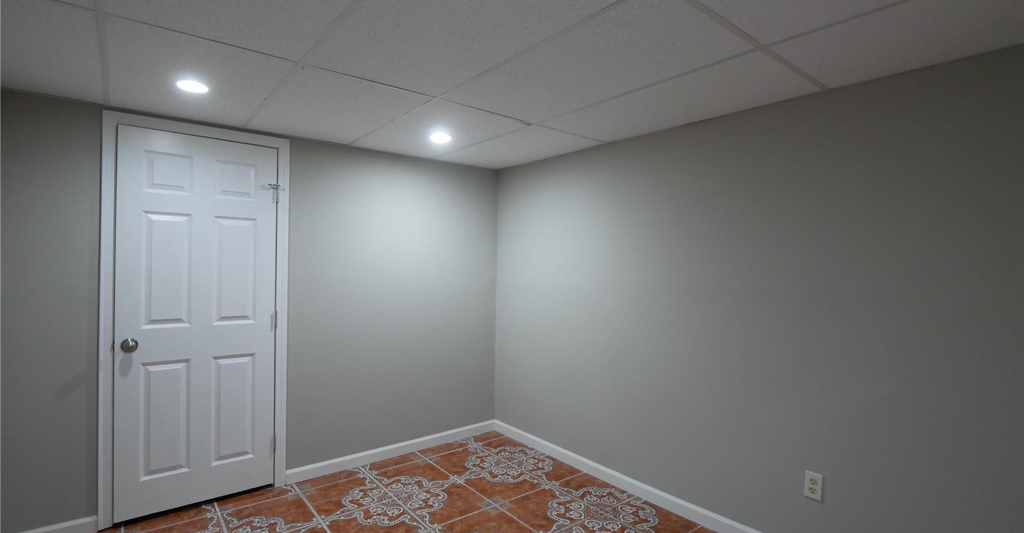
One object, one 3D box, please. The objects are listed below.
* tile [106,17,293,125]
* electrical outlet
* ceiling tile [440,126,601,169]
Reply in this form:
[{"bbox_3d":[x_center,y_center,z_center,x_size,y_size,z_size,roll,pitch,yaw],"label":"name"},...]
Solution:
[{"bbox_3d":[-1.437,-0.822,2.147,0.600,0.018,1.156,0,0,-39],"label":"tile"},{"bbox_3d":[1.351,0.986,2.125,0.008,0.114,0.070,0,0,-39],"label":"electrical outlet"},{"bbox_3d":[0.009,-0.812,3.315,0.619,0.018,1.156,0,0,-39],"label":"ceiling tile"}]

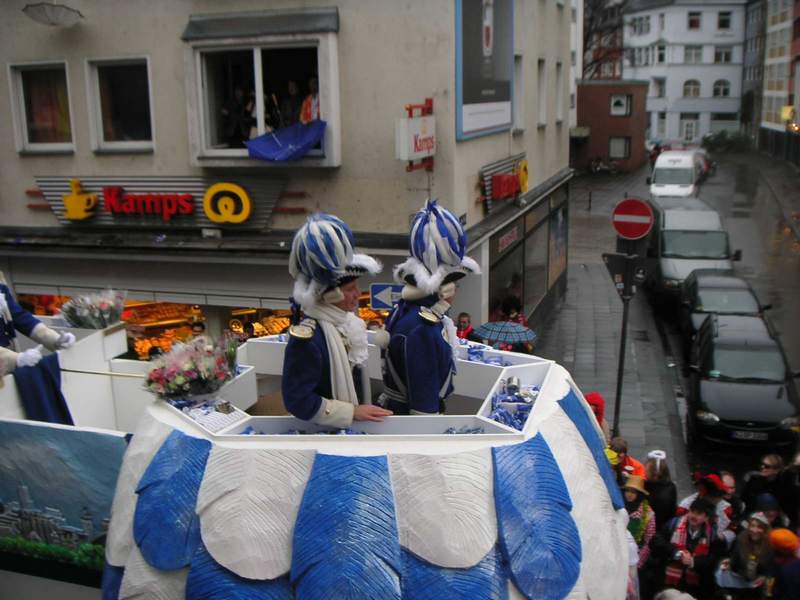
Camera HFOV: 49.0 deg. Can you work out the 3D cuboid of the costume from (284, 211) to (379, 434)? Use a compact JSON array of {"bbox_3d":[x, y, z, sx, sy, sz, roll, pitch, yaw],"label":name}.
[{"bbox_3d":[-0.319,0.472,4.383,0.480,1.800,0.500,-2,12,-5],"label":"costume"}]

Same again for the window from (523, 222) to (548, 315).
[{"bbox_3d":[3.058,-0.720,19.710,0.150,1.776,3.106,3,14,18],"label":"window"}]

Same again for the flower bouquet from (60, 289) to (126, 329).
[{"bbox_3d":[-1.815,0.056,5.200,0.360,0.210,0.300,-1,12,0],"label":"flower bouquet"}]

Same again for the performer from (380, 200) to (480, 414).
[{"bbox_3d":[0.190,0.438,4.799,0.450,1.950,0.520,-8,14,-31],"label":"performer"}]

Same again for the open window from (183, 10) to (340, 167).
[{"bbox_3d":[-2.028,-3.082,12.993,2.371,2.171,0.420,3,14,18],"label":"open window"}]

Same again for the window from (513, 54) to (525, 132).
[{"bbox_3d":[2.223,-3.895,16.654,0.160,1.394,0.977,3,14,18],"label":"window"}]

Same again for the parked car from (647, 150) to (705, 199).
[{"bbox_3d":[13.454,-5.758,42.951,2.000,2.500,5.300,3,13,21],"label":"parked car"}]

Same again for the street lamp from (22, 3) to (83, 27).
[{"bbox_3d":[-4.986,-4.103,12.600,0.860,0.290,0.860,3,14,18],"label":"street lamp"}]

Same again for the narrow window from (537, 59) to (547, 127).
[{"bbox_3d":[3.044,-4.474,19.041,0.160,1.383,1.068,3,14,18],"label":"narrow window"}]

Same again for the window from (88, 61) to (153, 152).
[{"bbox_3d":[-4.441,-3.083,14.007,1.132,1.465,0.160,3,14,18],"label":"window"}]

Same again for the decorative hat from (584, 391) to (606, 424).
[{"bbox_3d":[2.237,1.242,10.100,0.260,0.320,0.260,6,14,29],"label":"decorative hat"}]

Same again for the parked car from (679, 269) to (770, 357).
[{"bbox_3d":[7.025,0.295,19.180,1.700,1.420,4.250,2,12,14],"label":"parked car"}]

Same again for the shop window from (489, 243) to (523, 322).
[{"bbox_3d":[1.877,0.006,15.123,0.100,1.660,3.682,2,12,16],"label":"shop window"}]

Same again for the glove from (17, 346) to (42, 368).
[{"bbox_3d":[-1.941,0.301,4.600,0.120,0.100,0.090,3,14,18],"label":"glove"}]

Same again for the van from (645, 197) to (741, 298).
[{"bbox_3d":[8.235,-1.422,24.918,2.000,2.480,5.300,2,12,14],"label":"van"}]

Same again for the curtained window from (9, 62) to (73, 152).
[{"bbox_3d":[-5.898,-3.144,14.493,1.130,1.433,0.160,3,14,18],"label":"curtained window"}]

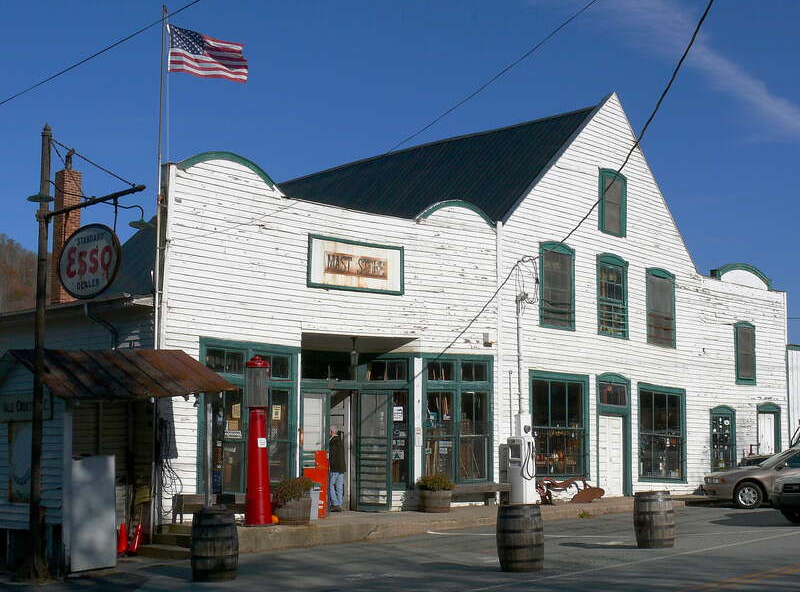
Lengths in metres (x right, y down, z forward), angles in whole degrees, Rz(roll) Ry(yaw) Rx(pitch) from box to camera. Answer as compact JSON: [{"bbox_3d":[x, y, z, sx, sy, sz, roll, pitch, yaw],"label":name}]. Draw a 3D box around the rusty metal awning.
[{"bbox_3d":[-4.174,1.197,16.373,3.000,0.880,2.000,7,-10,-41],"label":"rusty metal awning"}]

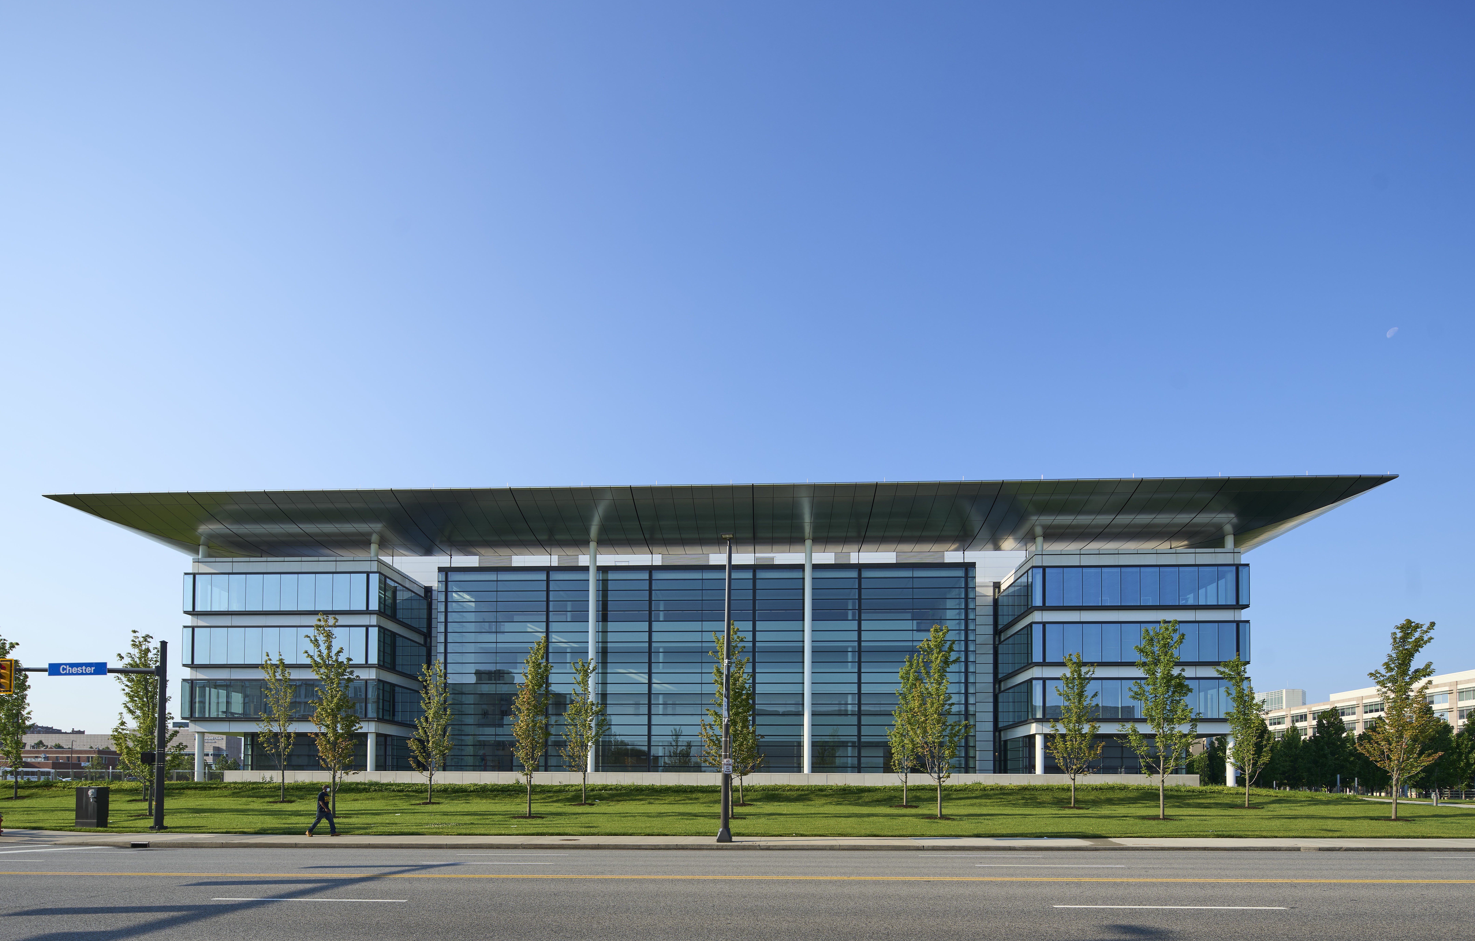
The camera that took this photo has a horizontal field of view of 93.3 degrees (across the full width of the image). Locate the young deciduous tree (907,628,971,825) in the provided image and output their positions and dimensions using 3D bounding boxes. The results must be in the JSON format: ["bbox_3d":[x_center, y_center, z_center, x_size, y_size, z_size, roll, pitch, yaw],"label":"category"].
[{"bbox_3d":[8.812,10.943,30.300,2.750,8.450,2.600,0,-1,3],"label":"young deciduous tree"}]

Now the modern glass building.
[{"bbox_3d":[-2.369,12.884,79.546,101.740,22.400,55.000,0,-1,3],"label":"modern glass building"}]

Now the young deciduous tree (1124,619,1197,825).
[{"bbox_3d":[17.790,10.470,29.300,3.180,8.440,3.090,0,0,-4],"label":"young deciduous tree"}]

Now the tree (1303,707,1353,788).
[{"bbox_3d":[66.200,31.310,78.000,5.440,9.420,5.270,0,0,-4],"label":"tree"}]

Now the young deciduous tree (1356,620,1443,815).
[{"bbox_3d":[27.230,10.260,28.700,3.540,8.270,3.430,0,0,-4],"label":"young deciduous tree"}]

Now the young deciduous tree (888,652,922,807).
[{"bbox_3d":[9.438,14.595,39.200,2.200,8.690,2.300,0,-1,3],"label":"young deciduous tree"}]

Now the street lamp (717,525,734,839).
[{"bbox_3d":[-0.371,6.991,22.300,0.530,9.940,0.700,0,-1,3],"label":"street lamp"}]

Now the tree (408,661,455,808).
[{"bbox_3d":[-17.870,15.250,40.600,2.570,8.600,2.490,0,0,-4],"label":"tree"}]

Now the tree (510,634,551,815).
[{"bbox_3d":[-9.245,11.512,31.300,2.000,8.210,2.100,0,-1,3],"label":"tree"}]

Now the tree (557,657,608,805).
[{"bbox_3d":[-8.914,15.068,40.200,2.900,8.580,2.800,0,-1,3],"label":"tree"}]

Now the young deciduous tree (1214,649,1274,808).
[{"bbox_3d":[27.315,14.015,37.600,3.000,8.370,2.900,0,-1,3],"label":"young deciduous tree"}]

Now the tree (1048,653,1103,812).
[{"bbox_3d":[18.650,14.300,38.400,3.110,8.640,3.020,0,0,-4],"label":"tree"}]

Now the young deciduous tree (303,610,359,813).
[{"bbox_3d":[-18.690,11.290,32.100,2.550,9.400,2.470,0,0,-4],"label":"young deciduous tree"}]

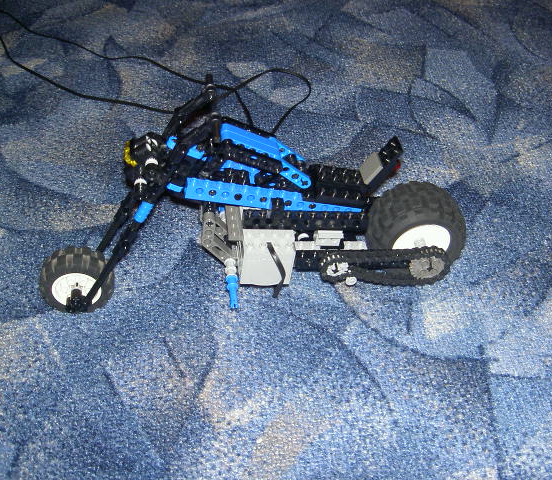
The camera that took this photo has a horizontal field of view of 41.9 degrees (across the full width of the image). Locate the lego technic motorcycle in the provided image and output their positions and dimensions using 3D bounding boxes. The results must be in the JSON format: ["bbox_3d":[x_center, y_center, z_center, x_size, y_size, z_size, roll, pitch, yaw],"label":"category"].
[{"bbox_3d":[-0.012,-0.024,0.463,0.293,0.158,0.080,-6,43,-7],"label":"lego technic motorcycle"}]

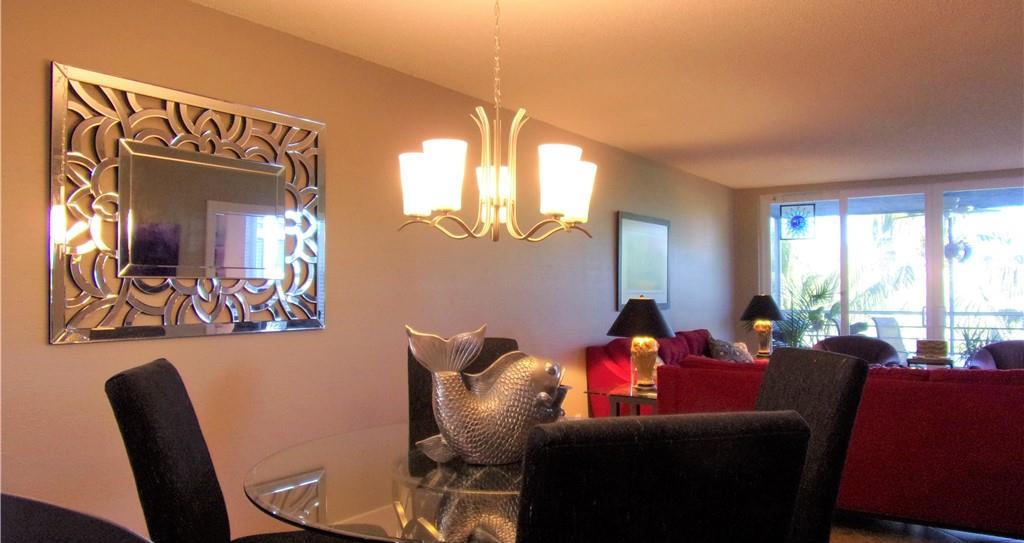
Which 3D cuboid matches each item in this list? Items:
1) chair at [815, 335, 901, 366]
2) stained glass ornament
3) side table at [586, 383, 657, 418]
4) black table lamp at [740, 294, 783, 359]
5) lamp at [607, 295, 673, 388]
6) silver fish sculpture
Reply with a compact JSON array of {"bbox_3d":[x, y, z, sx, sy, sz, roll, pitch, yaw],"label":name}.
[{"bbox_3d":[3.260,1.032,6.696,0.780,0.790,0.780,-1,-2,32],"label":"chair"},{"bbox_3d":[3.127,-0.547,7.788,0.370,0.385,0.015,-1,-2,36],"label":"stained glass ornament"},{"bbox_3d":[0.839,1.075,4.649,0.500,0.600,0.620,-1,-2,36],"label":"side table"},{"bbox_3d":[2.460,0.527,6.969,0.410,0.620,0.410,-1,-2,36],"label":"black table lamp"},{"bbox_3d":[0.865,0.470,4.720,0.430,0.620,0.430,0,-1,0],"label":"lamp"},{"bbox_3d":[-0.072,0.353,2.072,0.440,0.396,0.220,1,-2,-20],"label":"silver fish sculpture"}]

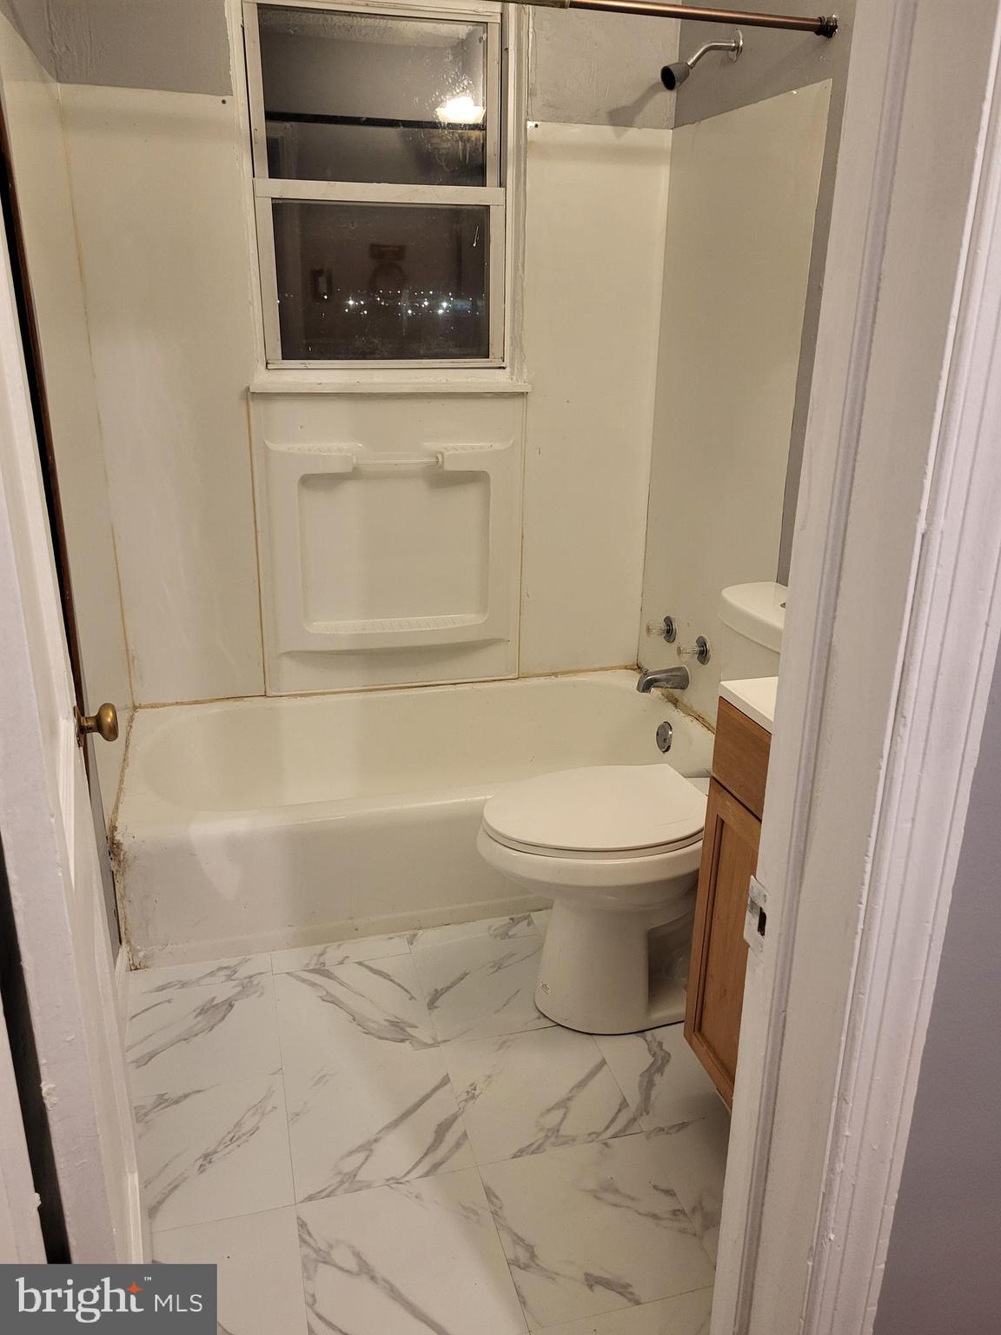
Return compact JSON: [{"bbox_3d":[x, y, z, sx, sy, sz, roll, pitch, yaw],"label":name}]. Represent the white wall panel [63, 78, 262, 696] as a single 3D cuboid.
[{"bbox_3d":[-0.817,-0.605,2.531,0.369,1.492,0.012,-4,21,-15],"label":"white wall panel"}]

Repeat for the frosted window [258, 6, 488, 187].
[{"bbox_3d":[-0.298,-1.389,2.459,0.553,0.364,0.012,-4,21,-15],"label":"frosted window"}]

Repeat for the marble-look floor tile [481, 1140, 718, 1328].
[{"bbox_3d":[0.149,0.899,1.624,0.306,0.008,0.306,-4,21,-15],"label":"marble-look floor tile"}]

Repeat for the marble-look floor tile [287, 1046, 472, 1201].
[{"bbox_3d":[-0.227,0.815,1.813,0.305,0.008,0.305,-5,21,-15],"label":"marble-look floor tile"}]

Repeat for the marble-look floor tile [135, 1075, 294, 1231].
[{"bbox_3d":[-0.517,0.838,1.737,0.296,0.008,0.305,-5,21,-15],"label":"marble-look floor tile"}]

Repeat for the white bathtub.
[{"bbox_3d":[-0.191,0.330,2.648,1.505,0.336,0.760,-5,21,-15],"label":"white bathtub"}]

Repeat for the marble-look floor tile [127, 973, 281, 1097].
[{"bbox_3d":[-0.597,0.736,2.013,0.296,0.008,0.305,-5,21,-15],"label":"marble-look floor tile"}]

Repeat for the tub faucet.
[{"bbox_3d":[0.446,0.035,2.790,0.140,0.069,0.059,-4,21,-15],"label":"tub faucet"}]

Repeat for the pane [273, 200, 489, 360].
[{"bbox_3d":[-0.294,-0.987,2.577,0.547,0.374,0.012,-4,21,-15],"label":"pane"}]

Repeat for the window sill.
[{"bbox_3d":[-0.283,-0.753,2.648,0.740,0.048,0.090,-5,21,-15],"label":"window sill"}]

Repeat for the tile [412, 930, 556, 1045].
[{"bbox_3d":[-0.014,0.690,2.166,0.305,0.008,0.305,-5,21,-15],"label":"tile"}]

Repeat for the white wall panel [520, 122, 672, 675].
[{"bbox_3d":[0.251,-0.686,2.818,0.397,1.490,0.012,-4,21,-15],"label":"white wall panel"}]

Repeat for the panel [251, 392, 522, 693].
[{"bbox_3d":[-0.288,-0.327,2.770,0.734,0.827,0.060,-4,21,-15],"label":"panel"}]

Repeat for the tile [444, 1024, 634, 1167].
[{"bbox_3d":[0.067,0.791,1.891,0.305,0.008,0.305,-5,21,-15],"label":"tile"}]

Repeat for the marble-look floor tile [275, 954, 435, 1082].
[{"bbox_3d":[-0.308,0.713,2.089,0.305,0.008,0.305,-5,21,-15],"label":"marble-look floor tile"}]

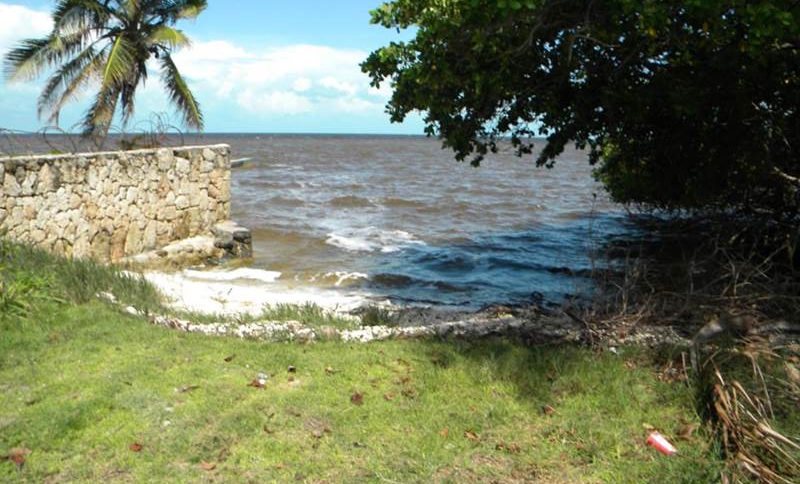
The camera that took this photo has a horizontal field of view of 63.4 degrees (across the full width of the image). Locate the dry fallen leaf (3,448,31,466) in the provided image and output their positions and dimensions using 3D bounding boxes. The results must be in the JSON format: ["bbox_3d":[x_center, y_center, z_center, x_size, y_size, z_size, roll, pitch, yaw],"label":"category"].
[{"bbox_3d":[-1.908,1.072,3.219,0.125,0.045,0.085,-1,10,-10],"label":"dry fallen leaf"}]

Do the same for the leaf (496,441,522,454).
[{"bbox_3d":[0.565,1.070,3.369,0.120,0.030,0.070,3,10,15],"label":"leaf"}]

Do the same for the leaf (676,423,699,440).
[{"bbox_3d":[1.578,1.040,3.553,0.115,0.040,0.085,-6,11,-34],"label":"leaf"}]

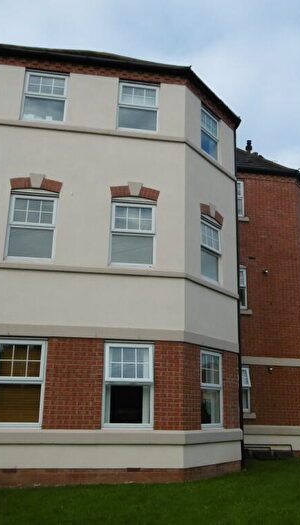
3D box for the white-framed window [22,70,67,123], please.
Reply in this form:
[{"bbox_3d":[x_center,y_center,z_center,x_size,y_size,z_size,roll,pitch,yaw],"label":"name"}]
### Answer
[{"bbox_3d":[-2.110,-3.306,9.789,0.840,1.101,0.100,4,-16,-8],"label":"white-framed window"}]

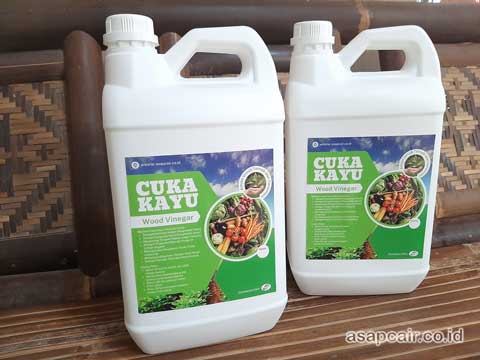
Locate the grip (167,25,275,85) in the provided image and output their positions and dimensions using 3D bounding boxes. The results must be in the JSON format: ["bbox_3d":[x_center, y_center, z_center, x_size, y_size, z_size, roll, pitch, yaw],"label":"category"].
[{"bbox_3d":[-0.018,-0.129,0.397,0.123,0.059,0.038,-5,11,-14],"label":"grip"}]

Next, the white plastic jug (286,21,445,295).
[{"bbox_3d":[0.152,-0.029,0.488,0.175,0.332,0.120,-1,10,6],"label":"white plastic jug"}]

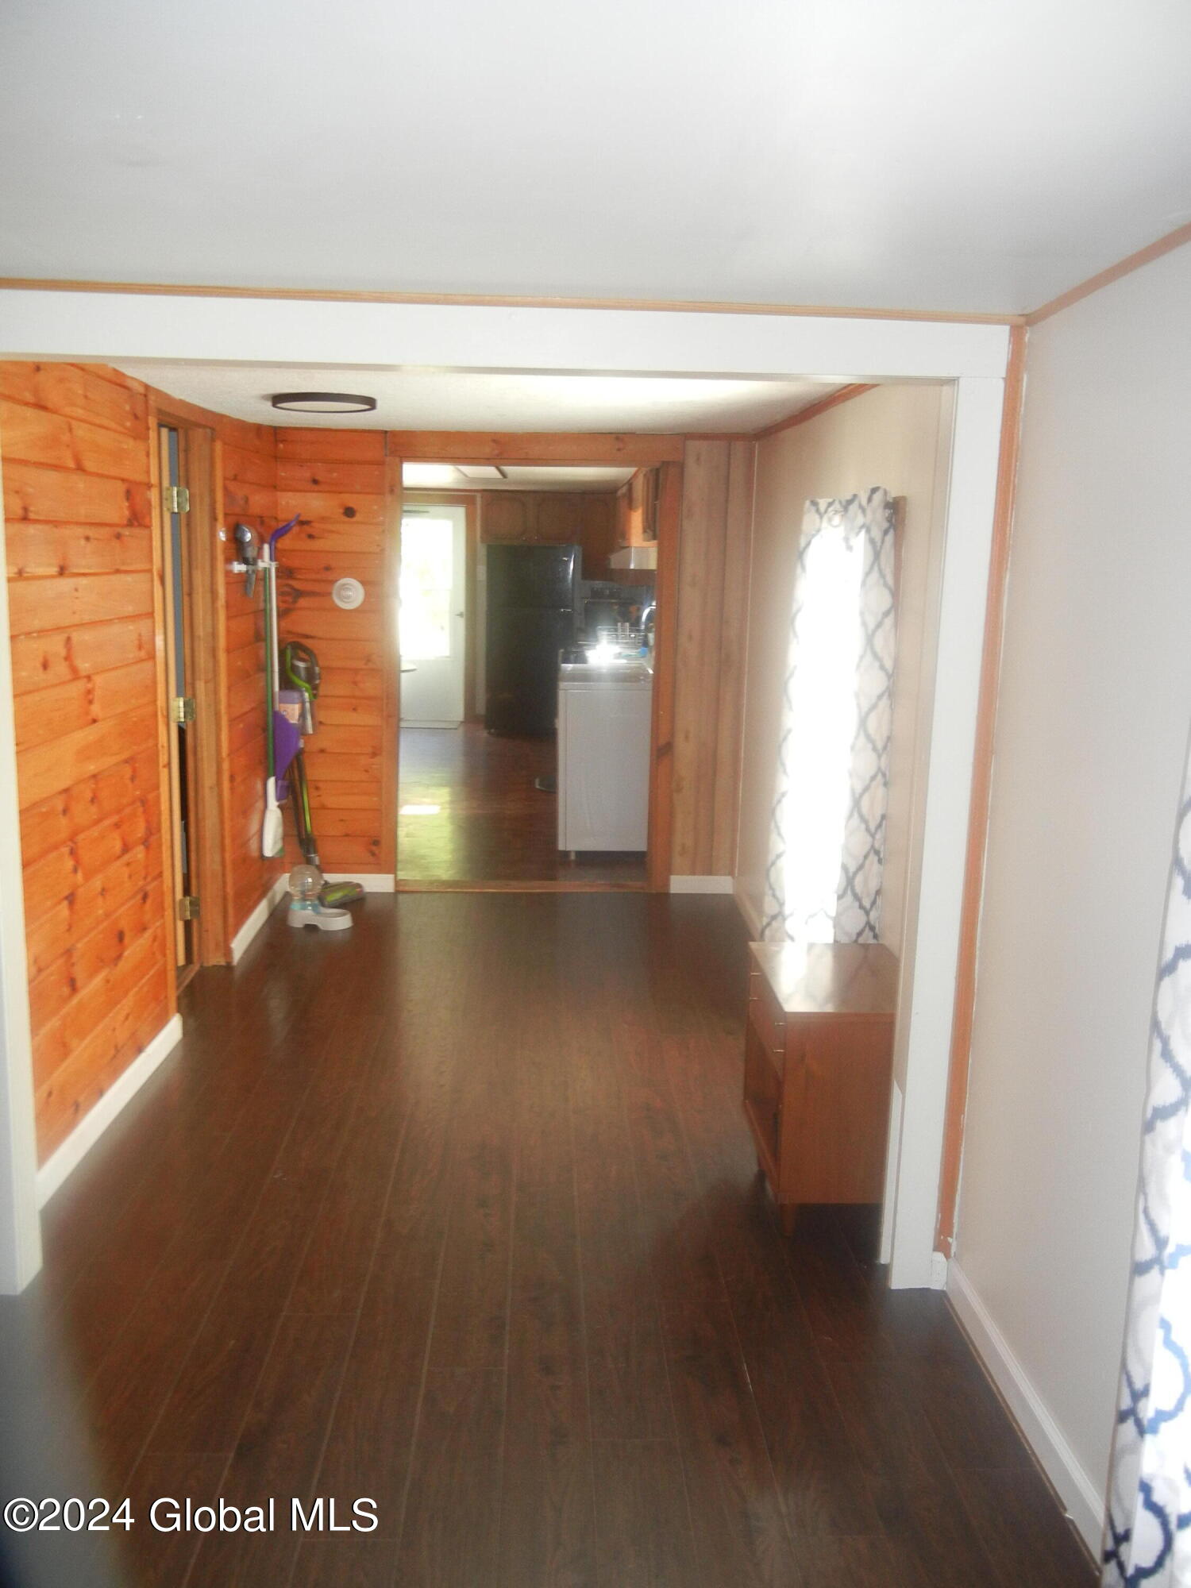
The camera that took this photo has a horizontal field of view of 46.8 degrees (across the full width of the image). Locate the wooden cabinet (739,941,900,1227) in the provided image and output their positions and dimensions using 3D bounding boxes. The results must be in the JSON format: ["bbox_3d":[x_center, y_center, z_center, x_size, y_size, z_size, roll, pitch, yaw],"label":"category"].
[{"bbox_3d":[0.605,0.730,3.481,0.368,0.555,0.561,1,10,-3],"label":"wooden cabinet"}]

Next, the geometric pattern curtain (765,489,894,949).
[{"bbox_3d":[0.720,-0.072,4.440,0.087,1.714,1.406,1,10,-3],"label":"geometric pattern curtain"}]

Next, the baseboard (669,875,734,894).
[{"bbox_3d":[0.505,0.433,6.510,0.308,0.085,0.018,1,10,-3],"label":"baseboard"}]

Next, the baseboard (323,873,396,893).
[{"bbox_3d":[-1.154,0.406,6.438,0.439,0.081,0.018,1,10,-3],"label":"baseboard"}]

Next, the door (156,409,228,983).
[{"bbox_3d":[-1.395,-0.262,4.674,0.126,1.991,0.774,1,10,-3],"label":"door"}]

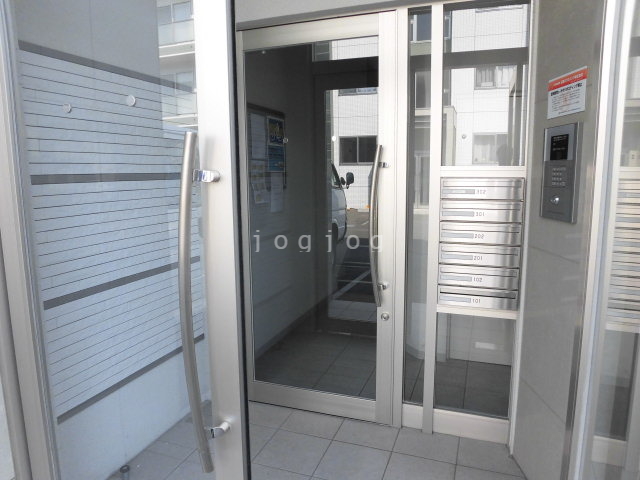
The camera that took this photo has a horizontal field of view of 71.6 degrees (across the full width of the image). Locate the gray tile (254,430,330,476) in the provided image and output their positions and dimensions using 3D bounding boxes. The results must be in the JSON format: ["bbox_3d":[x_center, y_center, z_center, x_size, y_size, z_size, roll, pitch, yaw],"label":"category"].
[{"bbox_3d":[-0.123,1.038,2.170,0.300,0.012,0.300,2,8,20],"label":"gray tile"}]

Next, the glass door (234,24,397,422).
[{"bbox_3d":[-0.034,-0.064,2.410,0.900,2.100,0.060,2,8,20],"label":"glass door"}]

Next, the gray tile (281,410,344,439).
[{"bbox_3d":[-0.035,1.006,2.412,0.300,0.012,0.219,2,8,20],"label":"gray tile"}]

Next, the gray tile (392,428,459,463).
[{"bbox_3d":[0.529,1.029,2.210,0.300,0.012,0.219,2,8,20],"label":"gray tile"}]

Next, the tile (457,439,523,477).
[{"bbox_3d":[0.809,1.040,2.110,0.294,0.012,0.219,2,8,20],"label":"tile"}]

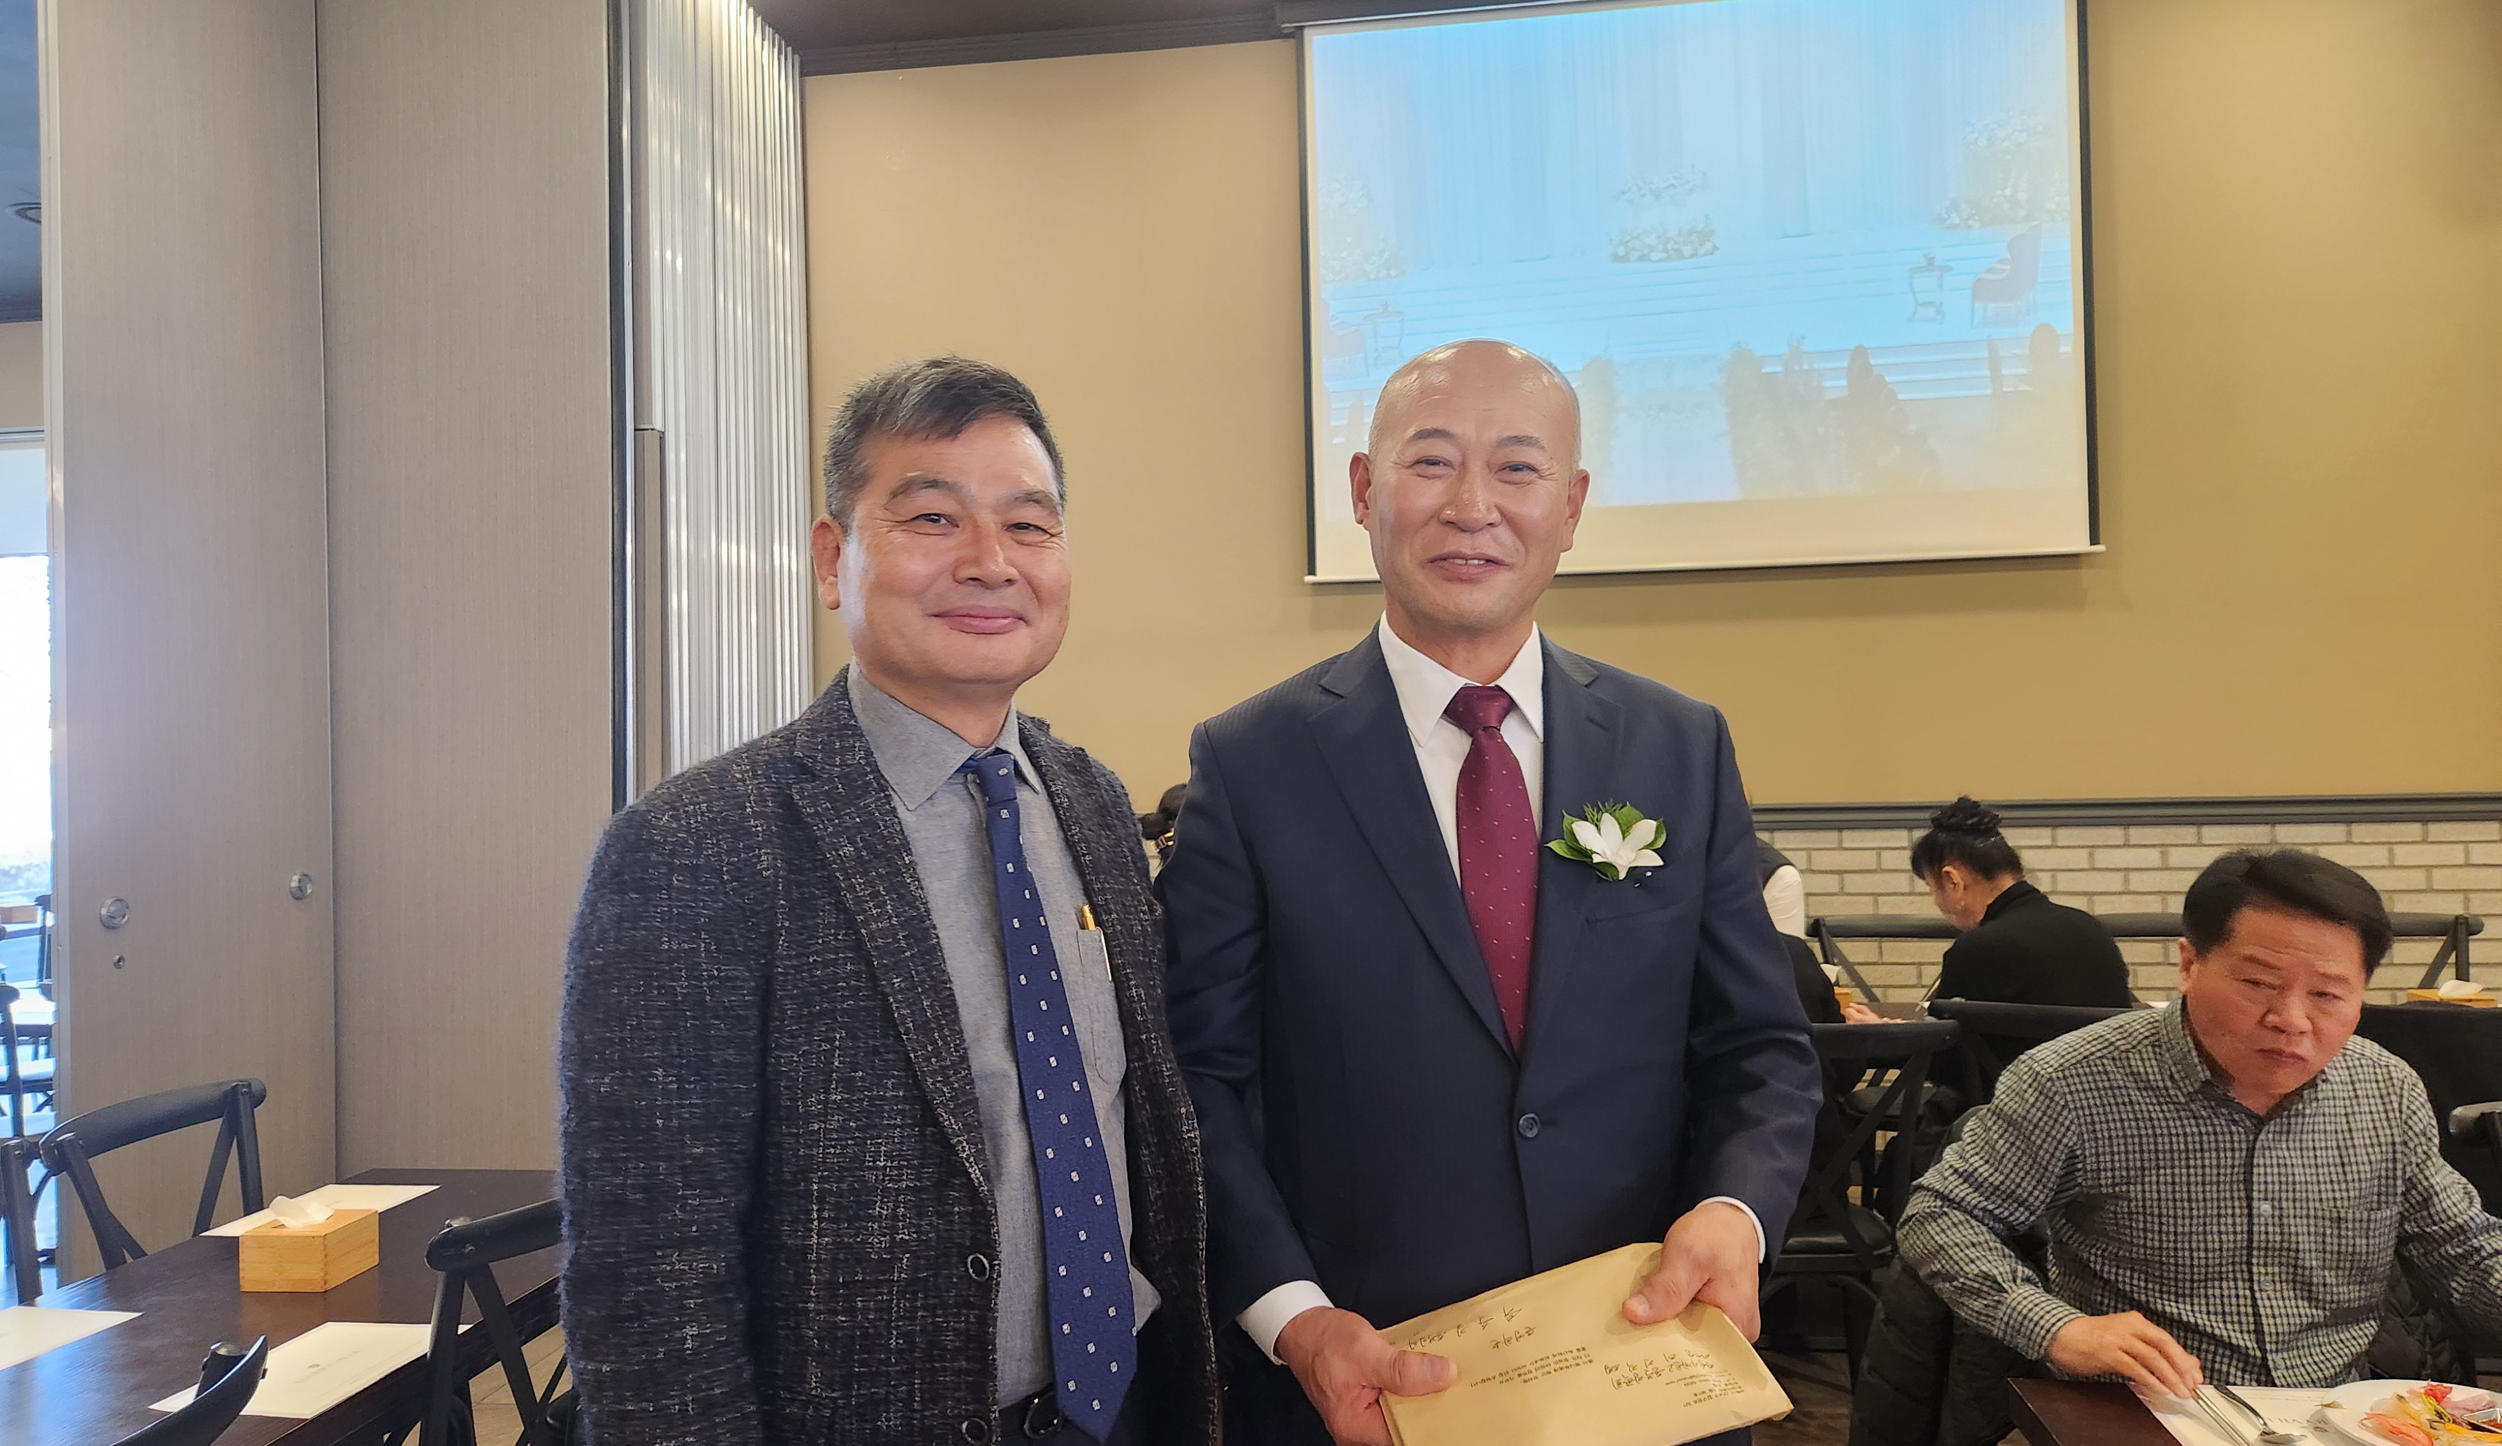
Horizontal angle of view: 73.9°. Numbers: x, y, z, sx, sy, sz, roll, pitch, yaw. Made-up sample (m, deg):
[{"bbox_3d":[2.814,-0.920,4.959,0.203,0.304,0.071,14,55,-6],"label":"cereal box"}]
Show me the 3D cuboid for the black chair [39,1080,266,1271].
[{"bbox_3d":[-1.521,1.049,2.645,0.510,0.880,0.460,-1,0,9],"label":"black chair"}]

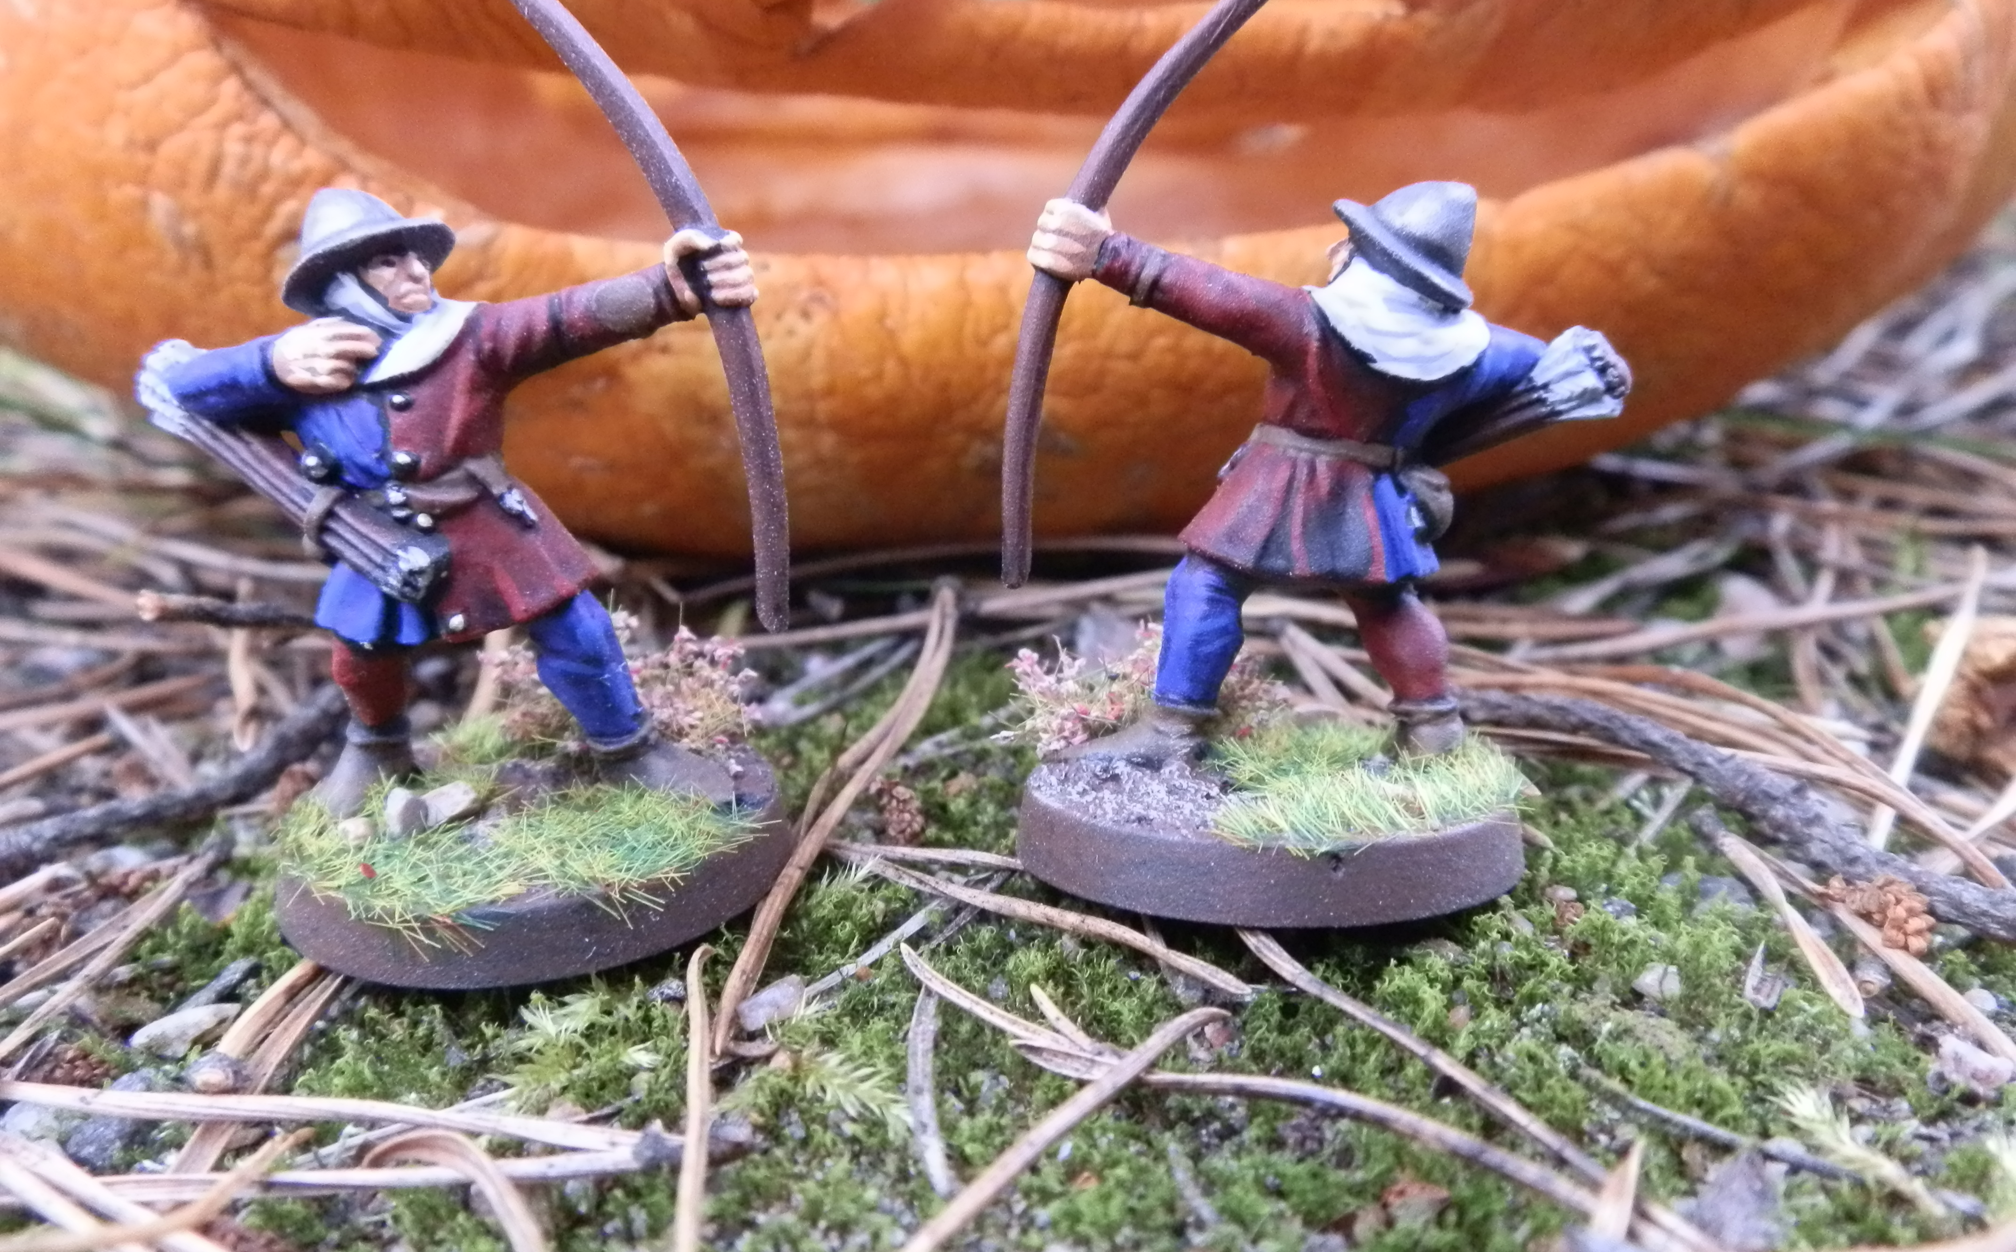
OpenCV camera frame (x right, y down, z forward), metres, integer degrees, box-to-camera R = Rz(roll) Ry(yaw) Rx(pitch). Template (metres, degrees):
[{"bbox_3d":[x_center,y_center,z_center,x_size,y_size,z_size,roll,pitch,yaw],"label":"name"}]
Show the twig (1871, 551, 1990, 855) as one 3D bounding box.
[{"bbox_3d":[0.062,0.003,0.108,0.002,0.002,0.053,8,24,34],"label":"twig"}]

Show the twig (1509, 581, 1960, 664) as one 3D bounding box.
[{"bbox_3d":[0.059,0.000,0.128,0.048,0.002,0.002,-7,14,-25],"label":"twig"}]

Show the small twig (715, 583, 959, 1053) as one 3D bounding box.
[{"bbox_3d":[-0.008,0.007,0.094,0.004,0.003,0.065,0,17,6],"label":"small twig"}]

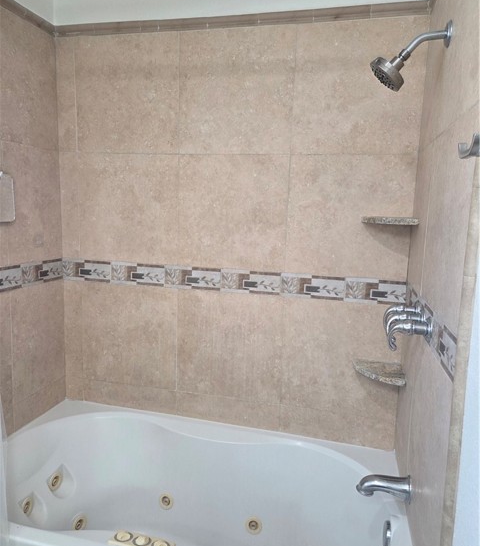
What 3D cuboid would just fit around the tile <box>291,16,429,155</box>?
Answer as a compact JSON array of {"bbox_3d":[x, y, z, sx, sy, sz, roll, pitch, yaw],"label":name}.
[{"bbox_3d":[0.421,-0.666,1.529,0.451,0.456,0.012,4,8,13],"label":"tile"}]

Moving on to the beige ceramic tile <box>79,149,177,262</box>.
[{"bbox_3d":[-0.473,-0.265,1.794,0.458,0.463,0.012,4,8,13],"label":"beige ceramic tile"}]

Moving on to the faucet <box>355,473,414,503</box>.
[{"bbox_3d":[0.452,0.672,1.346,0.160,0.082,0.062,4,9,13],"label":"faucet"}]

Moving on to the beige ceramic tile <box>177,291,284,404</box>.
[{"bbox_3d":[-0.049,0.310,1.805,0.457,0.457,0.012,4,9,13],"label":"beige ceramic tile"}]

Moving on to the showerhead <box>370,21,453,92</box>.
[{"bbox_3d":[0.475,-0.605,1.194,0.210,0.182,0.100,4,9,13],"label":"showerhead"}]

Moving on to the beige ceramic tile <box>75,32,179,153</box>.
[{"bbox_3d":[-0.460,-0.720,1.730,0.458,0.456,0.012,4,8,13],"label":"beige ceramic tile"}]

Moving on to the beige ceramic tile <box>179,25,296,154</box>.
[{"bbox_3d":[-0.016,-0.702,1.648,0.457,0.460,0.012,4,9,13],"label":"beige ceramic tile"}]

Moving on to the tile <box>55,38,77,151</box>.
[{"bbox_3d":[-0.725,-0.736,1.790,0.087,0.456,0.012,4,8,13],"label":"tile"}]

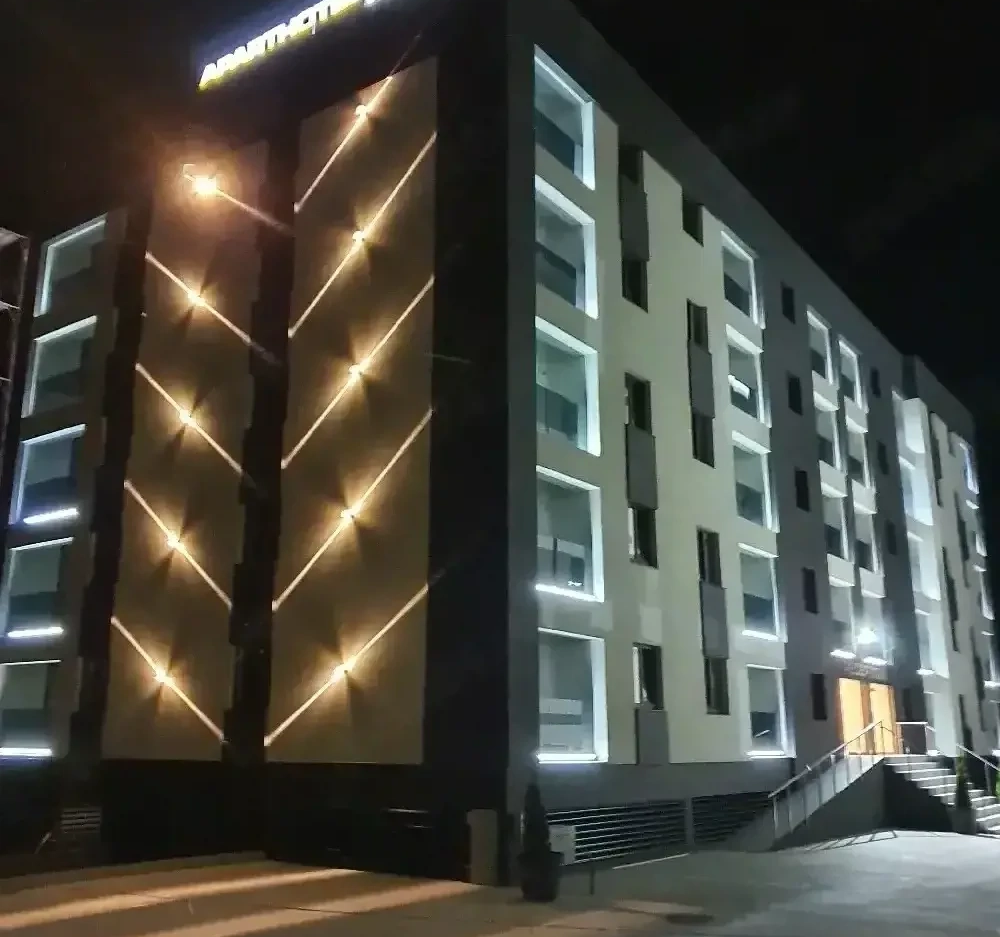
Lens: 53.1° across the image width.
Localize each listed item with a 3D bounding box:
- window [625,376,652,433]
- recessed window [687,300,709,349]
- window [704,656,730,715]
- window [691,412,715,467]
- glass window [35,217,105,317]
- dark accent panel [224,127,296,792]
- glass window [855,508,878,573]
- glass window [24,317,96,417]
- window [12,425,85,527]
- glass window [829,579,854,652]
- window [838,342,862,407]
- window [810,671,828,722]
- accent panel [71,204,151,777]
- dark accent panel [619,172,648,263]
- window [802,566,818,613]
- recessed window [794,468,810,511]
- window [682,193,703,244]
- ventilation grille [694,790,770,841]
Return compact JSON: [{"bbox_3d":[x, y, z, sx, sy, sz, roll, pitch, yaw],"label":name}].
[{"bbox_3d":[2.766,-1.324,20.620,0.200,1.034,1.079,-11,-19,35],"label":"window"},{"bbox_3d":[4.604,-3.455,23.759,0.200,1.034,1.079,-11,-19,35],"label":"recessed window"},{"bbox_3d":[4.562,4.681,21.499,0.200,1.170,1.155,-11,-19,35],"label":"window"},{"bbox_3d":[4.570,-0.664,22.957,0.200,1.094,1.140,-11,-19,35],"label":"window"},{"bbox_3d":[-11.385,-5.361,26.892,3.030,2.135,0.300,-10,-18,34],"label":"glass window"},{"bbox_3d":[-4.839,-0.787,20.716,1.240,13.926,0.200,-10,-18,34],"label":"dark accent panel"},{"bbox_3d":[12.292,2.467,33.880,0.300,2.072,2.355,-10,-18,34],"label":"glass window"},{"bbox_3d":[-11.367,-2.599,26.158,2.967,2.167,0.300,-10,-18,34],"label":"glass window"},{"bbox_3d":[-10.875,0.196,24.302,2.660,2.143,0.250,-10,-18,33],"label":"window"},{"bbox_3d":[10.407,4.641,30.616,0.300,2.119,2.324,-10,-18,34],"label":"glass window"},{"bbox_3d":[12.252,-3.191,35.267,0.300,1.947,2.355,-10,-18,34],"label":"window"},{"bbox_3d":[8.721,6.319,27.674,0.200,1.232,1.068,-10,-18,34],"label":"window"},{"bbox_3d":[-9.112,-0.029,23.688,1.335,13.926,0.200,-10,-18,34],"label":"accent panel"},{"bbox_3d":[2.997,-5.617,22.273,0.120,1.711,1.225,-10,-18,34],"label":"dark accent panel"},{"bbox_3d":[8.280,3.282,27.063,0.200,1.140,1.018,-11,-19,35],"label":"window"},{"bbox_3d":[8.286,0.592,27.800,0.200,1.094,1.018,-11,-19,35],"label":"recessed window"},{"bbox_3d":[4.610,-6.116,24.488,0.200,0.988,1.079,-11,-19,35],"label":"window"},{"bbox_3d":[5.399,7.749,22.445,0.100,0.895,5.291,-10,-18,34],"label":"ventilation grille"}]

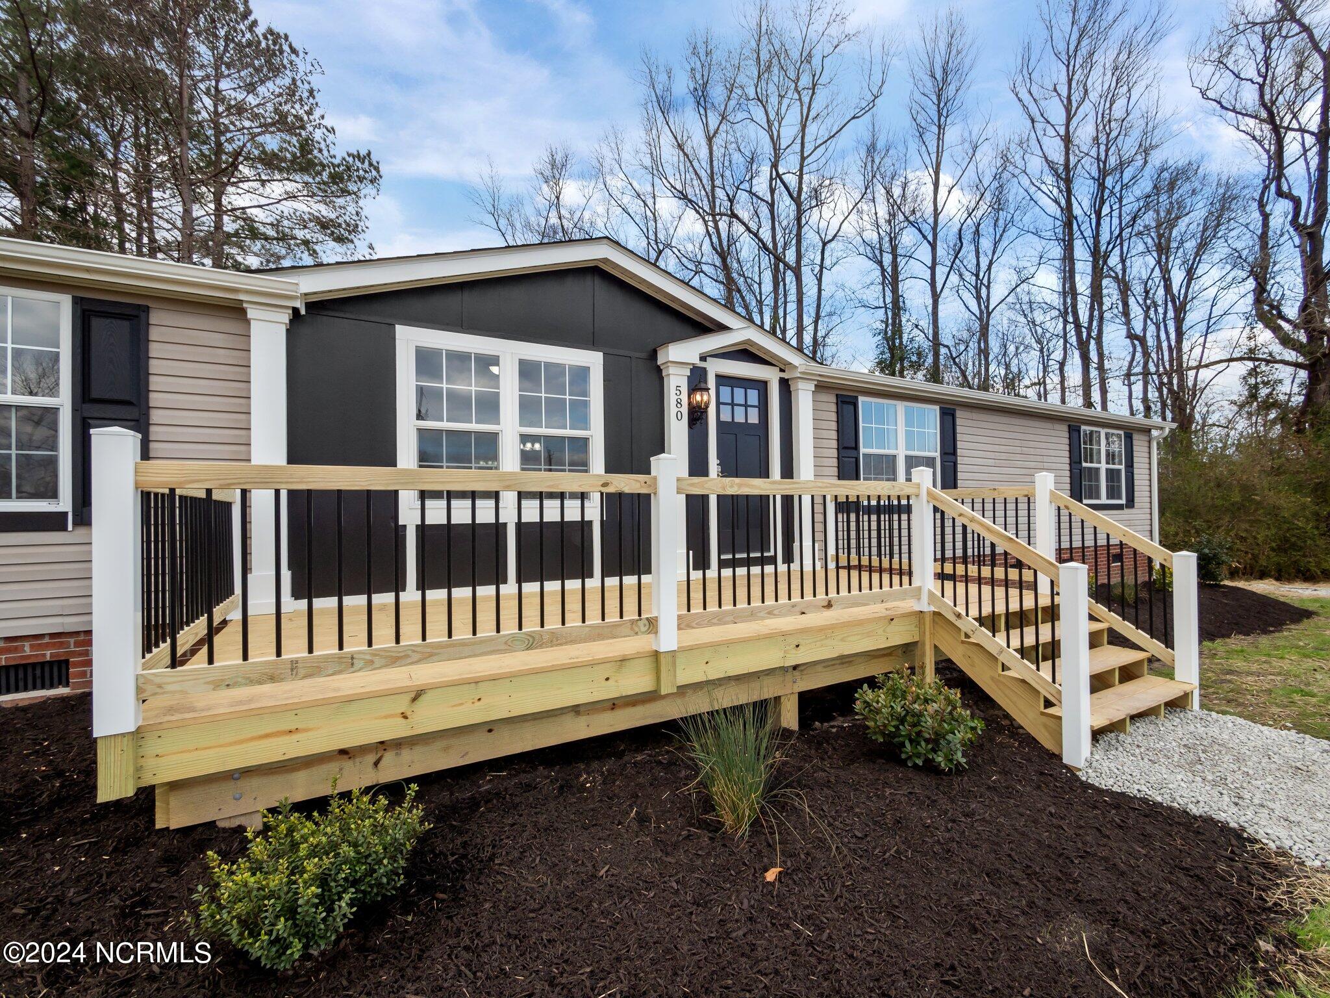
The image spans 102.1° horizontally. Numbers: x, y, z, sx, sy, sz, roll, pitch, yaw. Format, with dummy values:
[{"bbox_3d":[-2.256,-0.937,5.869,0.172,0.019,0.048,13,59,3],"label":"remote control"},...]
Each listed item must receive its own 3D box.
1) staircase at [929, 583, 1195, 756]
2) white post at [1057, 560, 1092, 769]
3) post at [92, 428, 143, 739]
[{"bbox_3d":[2.740,1.123,3.721,1.510,0.679,0.960,0,-1,-28],"label":"staircase"},{"bbox_3d":[2.415,0.964,3.171,0.108,1.179,0.108,0,-1,-29],"label":"white post"},{"bbox_3d":[-1.849,0.270,1.829,0.102,1.025,0.100,0,-1,-28],"label":"post"}]

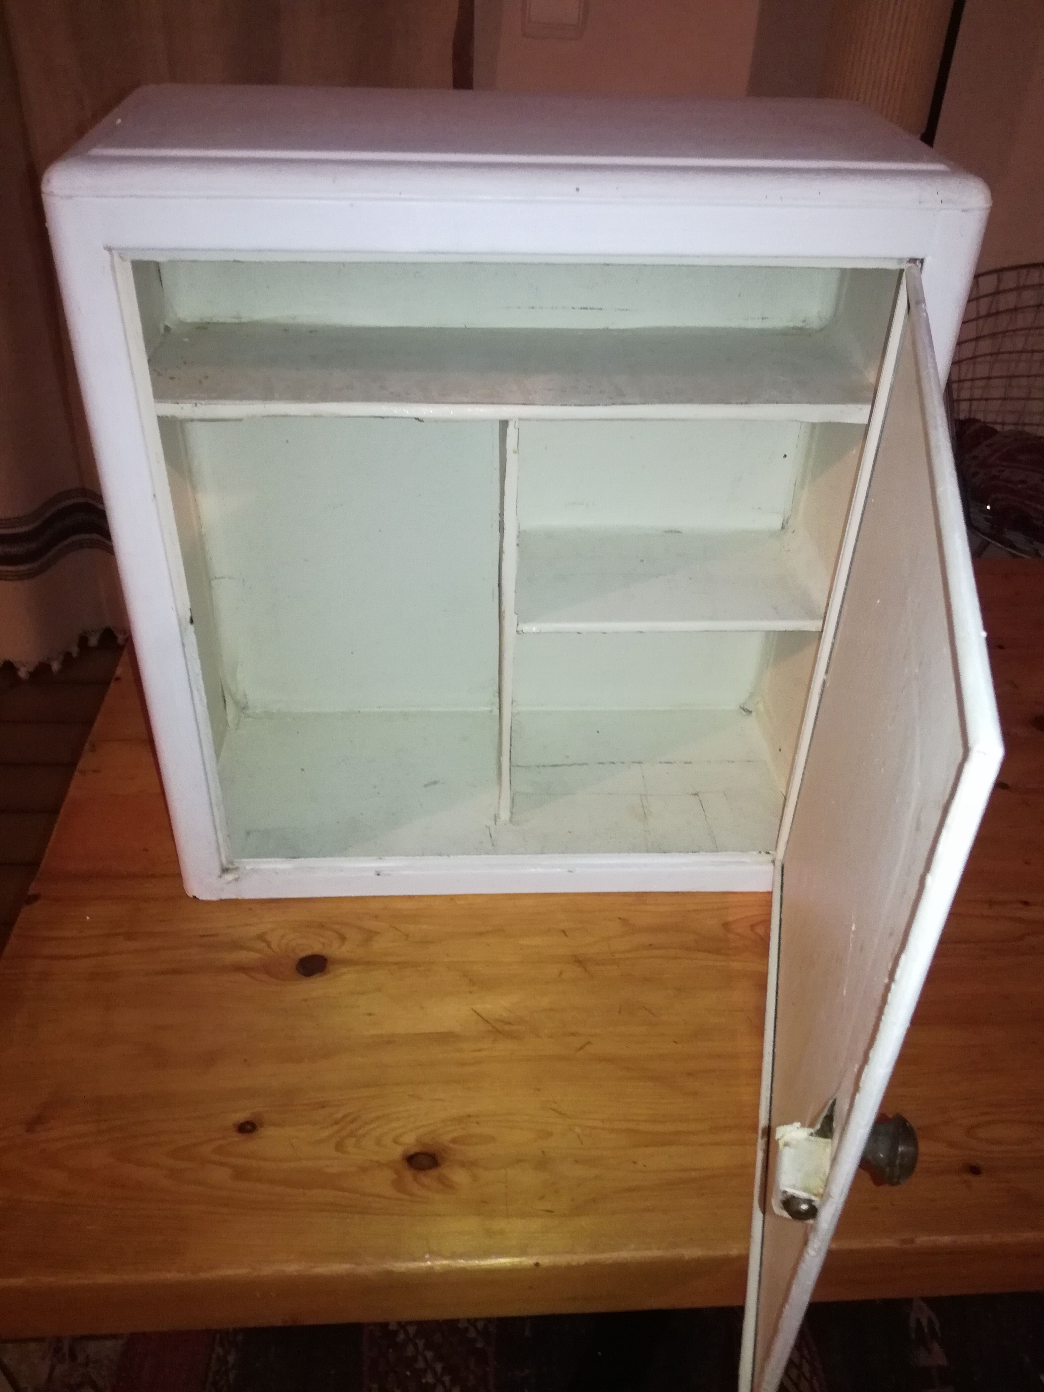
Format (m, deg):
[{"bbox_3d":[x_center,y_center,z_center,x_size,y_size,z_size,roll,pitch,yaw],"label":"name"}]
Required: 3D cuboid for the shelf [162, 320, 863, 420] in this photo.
[{"bbox_3d":[-0.009,-0.213,0.709,0.459,0.011,0.147,-1,36,-3],"label":"shelf"}]

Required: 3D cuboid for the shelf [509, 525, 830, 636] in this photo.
[{"bbox_3d":[0.103,-0.088,0.811,0.225,0.008,0.139,-1,36,-3],"label":"shelf"}]

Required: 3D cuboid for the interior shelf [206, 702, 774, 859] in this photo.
[{"bbox_3d":[-0.017,0.072,0.891,0.459,0.013,0.182,-1,36,-3],"label":"interior shelf"}]

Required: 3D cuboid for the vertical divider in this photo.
[{"bbox_3d":[-0.013,-0.077,0.808,0.008,0.326,0.144,-1,36,-3],"label":"vertical divider"}]

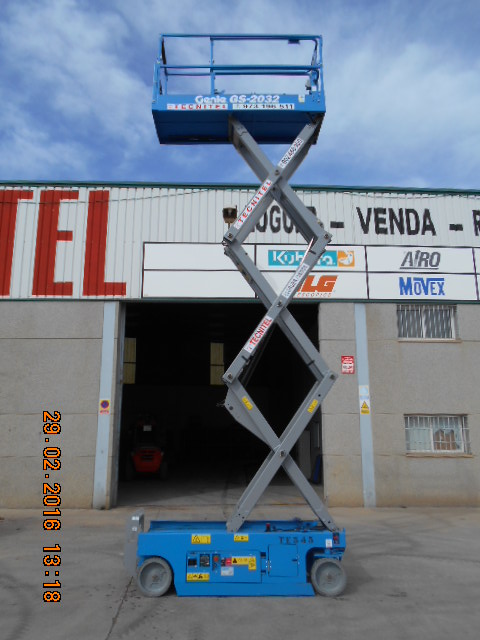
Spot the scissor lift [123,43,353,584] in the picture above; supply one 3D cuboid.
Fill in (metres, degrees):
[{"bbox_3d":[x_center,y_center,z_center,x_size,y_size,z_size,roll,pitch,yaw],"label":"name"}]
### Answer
[{"bbox_3d":[-0.075,-0.369,6.141,2.430,6.880,0.820,0,-11,-1],"label":"scissor lift"}]

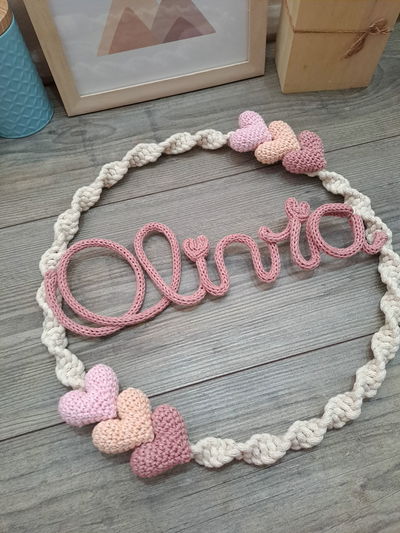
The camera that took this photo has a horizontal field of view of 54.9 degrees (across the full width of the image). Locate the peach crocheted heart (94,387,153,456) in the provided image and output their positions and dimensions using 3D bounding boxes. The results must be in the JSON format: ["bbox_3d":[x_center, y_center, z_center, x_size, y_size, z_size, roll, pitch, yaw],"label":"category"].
[{"bbox_3d":[-0.049,0.116,0.277,0.043,0.024,0.049,32,68,16],"label":"peach crocheted heart"}]

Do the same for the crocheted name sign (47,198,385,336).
[{"bbox_3d":[0.016,-0.011,0.339,0.301,0.019,0.094,-14,63,-6],"label":"crocheted name sign"}]

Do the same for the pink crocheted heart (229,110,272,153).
[{"bbox_3d":[0.057,-0.139,0.406,0.043,0.024,0.049,22,65,12],"label":"pink crocheted heart"}]

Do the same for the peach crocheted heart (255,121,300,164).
[{"bbox_3d":[0.085,-0.126,0.399,0.043,0.024,0.049,23,65,13],"label":"peach crocheted heart"}]

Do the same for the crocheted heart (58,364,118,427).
[{"bbox_3d":[-0.076,0.101,0.285,0.043,0.024,0.049,39,70,19],"label":"crocheted heart"}]

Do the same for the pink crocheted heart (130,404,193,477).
[{"bbox_3d":[-0.022,0.127,0.270,0.043,0.024,0.049,24,66,13],"label":"pink crocheted heart"}]

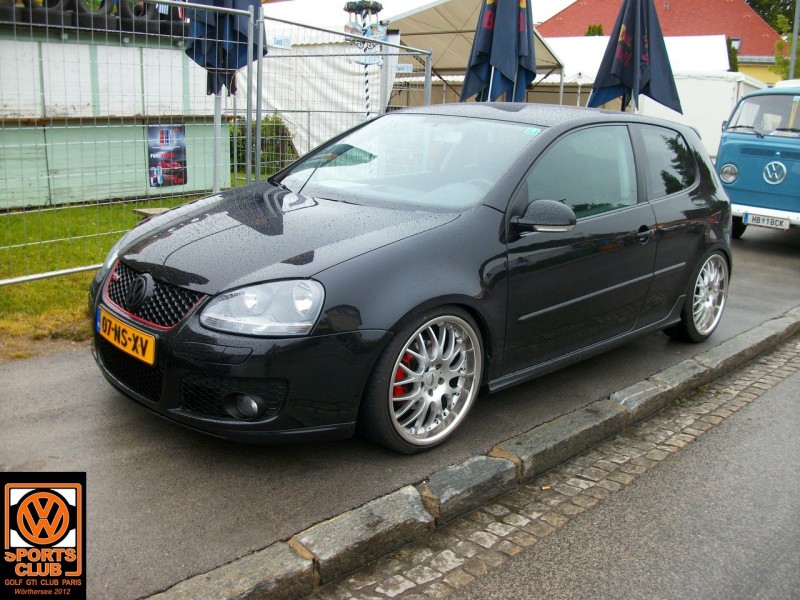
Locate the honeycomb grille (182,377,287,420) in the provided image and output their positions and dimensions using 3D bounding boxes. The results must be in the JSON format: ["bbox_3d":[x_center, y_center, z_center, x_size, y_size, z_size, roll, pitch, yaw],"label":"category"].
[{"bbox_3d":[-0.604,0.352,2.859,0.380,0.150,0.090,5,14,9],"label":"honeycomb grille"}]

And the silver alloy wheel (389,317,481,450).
[{"bbox_3d":[0.082,0.306,3.207,0.520,0.520,0.210,-10,18,-43],"label":"silver alloy wheel"}]

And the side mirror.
[{"bbox_3d":[0.637,-0.372,3.430,0.160,0.155,0.235,-11,19,-44],"label":"side mirror"}]

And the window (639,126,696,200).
[{"bbox_3d":[1.561,-0.798,4.546,0.050,0.405,0.670,-14,-1,42],"label":"window"}]

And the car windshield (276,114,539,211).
[{"bbox_3d":[0.015,-0.727,3.984,1.390,0.110,0.860,15,47,43],"label":"car windshield"}]

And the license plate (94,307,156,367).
[{"bbox_3d":[-1.077,0.138,3.098,0.520,0.110,0.020,15,16,43],"label":"license plate"}]

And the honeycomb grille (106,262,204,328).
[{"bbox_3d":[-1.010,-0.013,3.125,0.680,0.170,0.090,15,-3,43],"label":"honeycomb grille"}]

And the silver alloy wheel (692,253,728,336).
[{"bbox_3d":[1.891,-0.047,5.009,0.520,0.520,0.210,-11,19,-44],"label":"silver alloy wheel"}]

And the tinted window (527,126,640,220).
[{"bbox_3d":[0.894,-0.631,3.868,1.100,0.480,0.050,-11,-2,-44],"label":"tinted window"}]

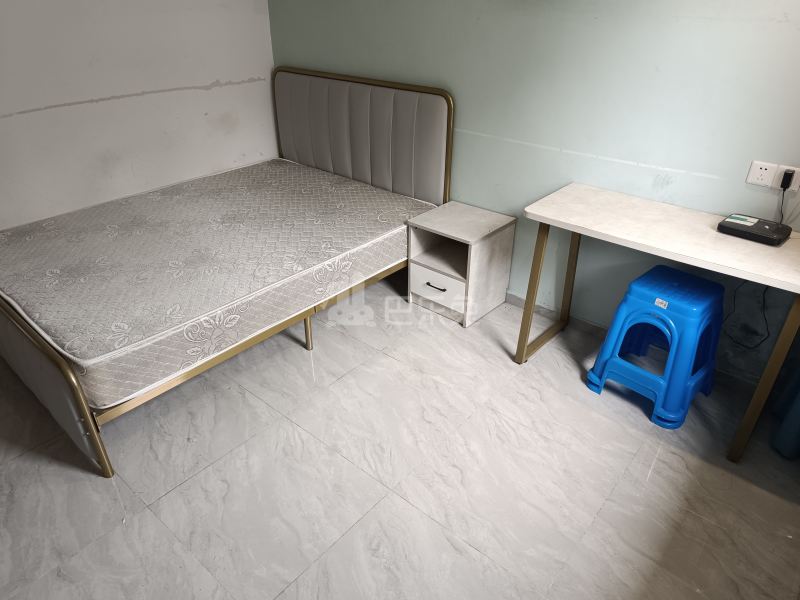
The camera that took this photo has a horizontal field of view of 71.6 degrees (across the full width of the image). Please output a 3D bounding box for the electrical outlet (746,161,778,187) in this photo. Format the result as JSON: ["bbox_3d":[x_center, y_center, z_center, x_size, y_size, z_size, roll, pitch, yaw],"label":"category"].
[{"bbox_3d":[1.376,-0.478,2.108,0.086,0.086,0.012,23,37,34],"label":"electrical outlet"}]

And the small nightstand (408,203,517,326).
[{"bbox_3d":[0.322,-0.199,2.994,0.400,0.483,0.389,24,38,35],"label":"small nightstand"}]

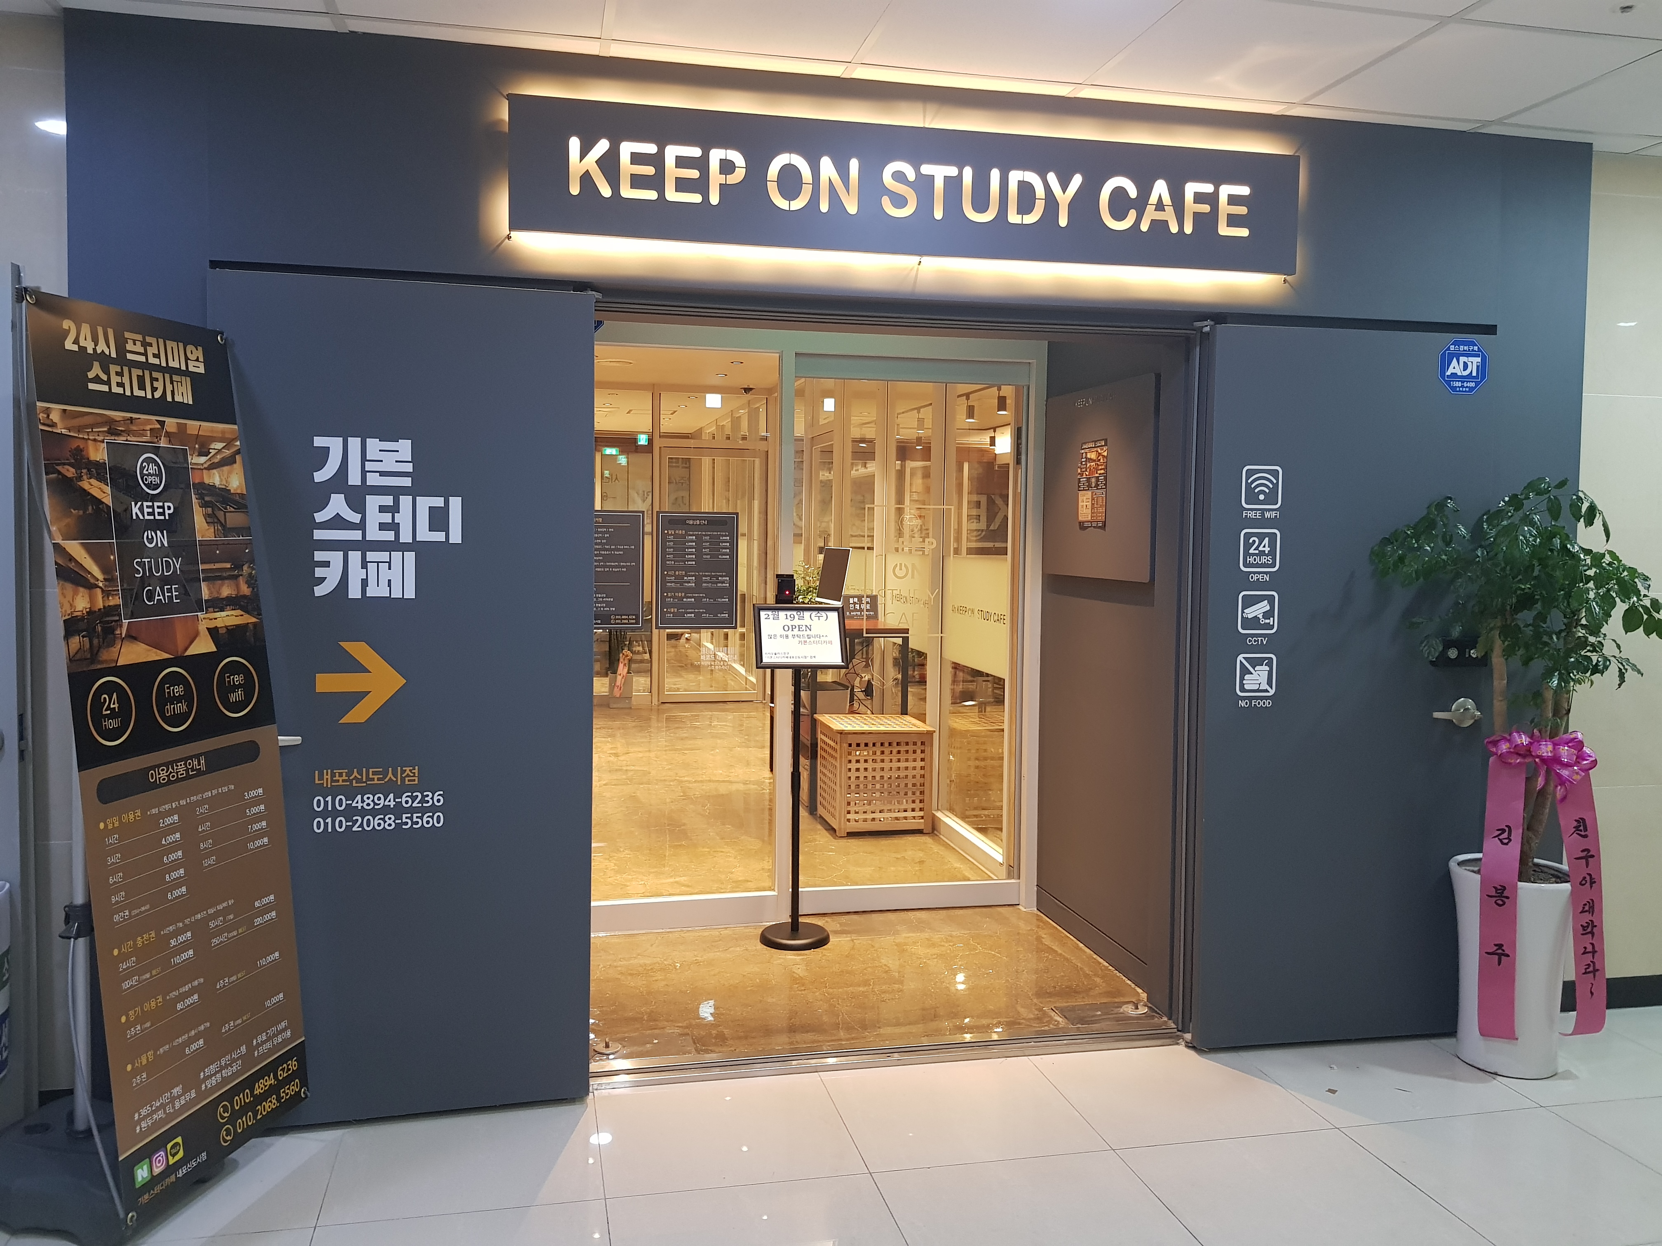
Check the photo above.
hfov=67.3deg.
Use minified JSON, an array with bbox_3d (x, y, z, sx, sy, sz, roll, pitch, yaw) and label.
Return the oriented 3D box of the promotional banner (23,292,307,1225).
[{"bbox_3d":[-1.393,0.255,2.651,0.060,1.800,0.600,-4,3,9],"label":"promotional banner"}]

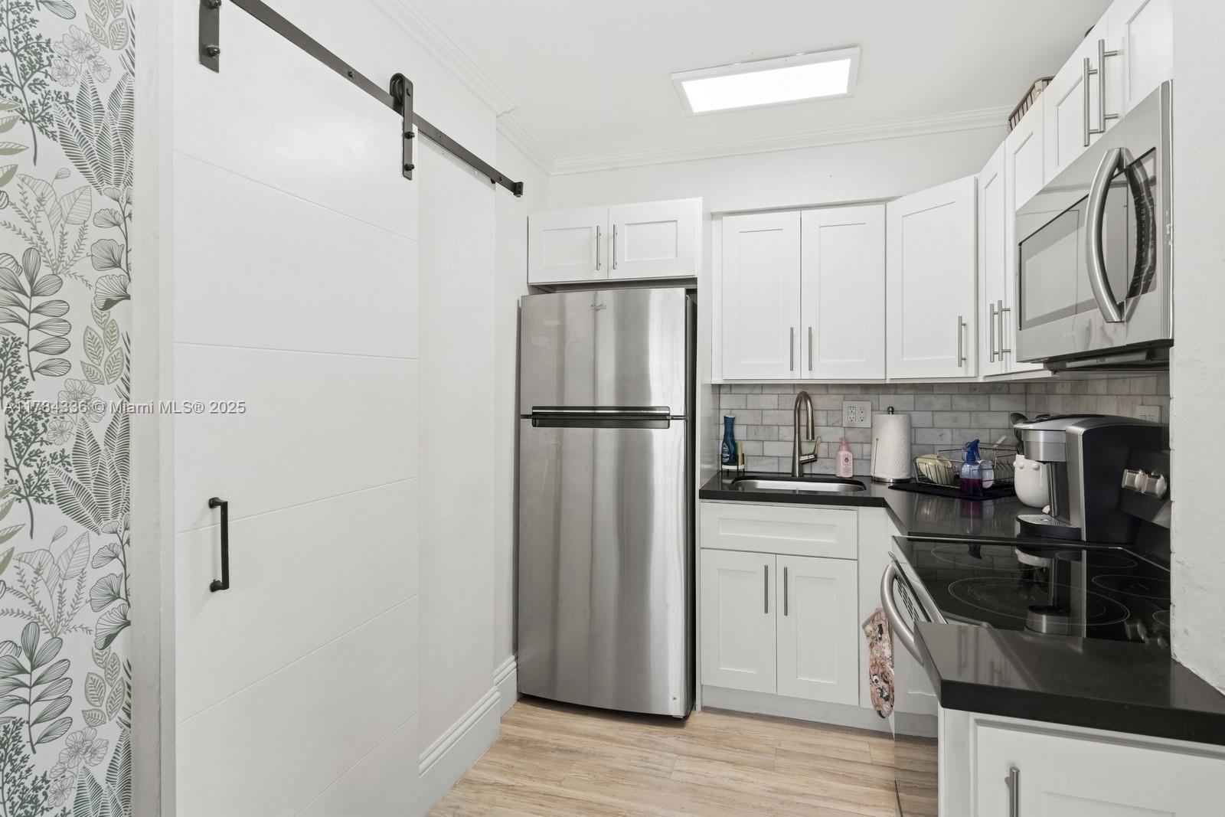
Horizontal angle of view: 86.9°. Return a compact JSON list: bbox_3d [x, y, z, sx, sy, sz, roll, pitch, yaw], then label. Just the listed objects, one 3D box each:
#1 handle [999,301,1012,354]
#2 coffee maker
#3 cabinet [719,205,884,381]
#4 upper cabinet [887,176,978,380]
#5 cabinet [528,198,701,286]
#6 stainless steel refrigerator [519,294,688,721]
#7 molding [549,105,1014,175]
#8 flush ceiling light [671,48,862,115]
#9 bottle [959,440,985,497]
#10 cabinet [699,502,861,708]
[{"bbox_3d":[1.205,-0.237,1.988,0.035,0.183,0.012,0,1,17],"label":"handle"},{"bbox_3d":[1.320,0.184,1.800,0.315,0.328,0.245,0,1,17],"label":"coffee maker"},{"bbox_3d":[0.863,-0.489,2.959,0.687,0.751,0.332,0,1,17],"label":"cabinet"},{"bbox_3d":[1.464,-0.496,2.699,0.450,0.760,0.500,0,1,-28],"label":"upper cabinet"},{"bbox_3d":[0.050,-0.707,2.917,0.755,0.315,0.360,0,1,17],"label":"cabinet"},{"bbox_3d":[0.046,0.393,2.969,0.718,1.727,0.760,0,1,17],"label":"stainless steel refrigerator"},{"bbox_3d":[0.681,-1.158,2.806,2.099,0.062,0.062,0,1,17],"label":"molding"},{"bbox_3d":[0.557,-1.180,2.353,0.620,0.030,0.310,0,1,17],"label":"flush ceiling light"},{"bbox_3d":[1.345,0.224,2.417,0.080,0.212,0.056,0,1,17],"label":"bottle"},{"bbox_3d":[0.741,0.765,2.847,0.610,0.765,0.580,0,1,17],"label":"cabinet"}]

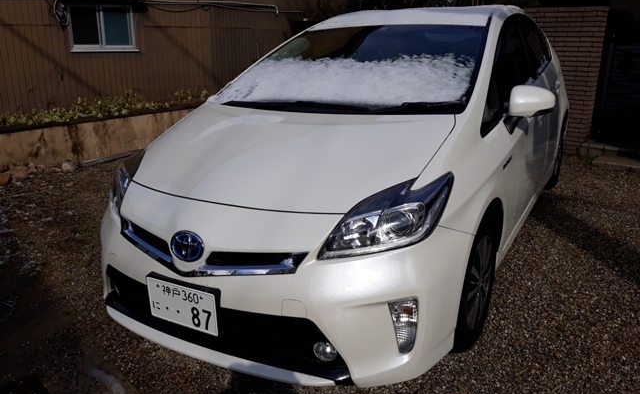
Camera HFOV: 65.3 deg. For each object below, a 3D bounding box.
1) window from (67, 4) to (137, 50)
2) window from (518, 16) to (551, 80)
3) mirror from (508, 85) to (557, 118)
[{"bbox_3d":[-3.539,-2.757,8.185,1.000,0.730,0.100,-9,18,-28],"label":"window"},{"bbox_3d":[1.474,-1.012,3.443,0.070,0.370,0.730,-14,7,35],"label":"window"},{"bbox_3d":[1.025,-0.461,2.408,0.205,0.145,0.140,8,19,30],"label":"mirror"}]

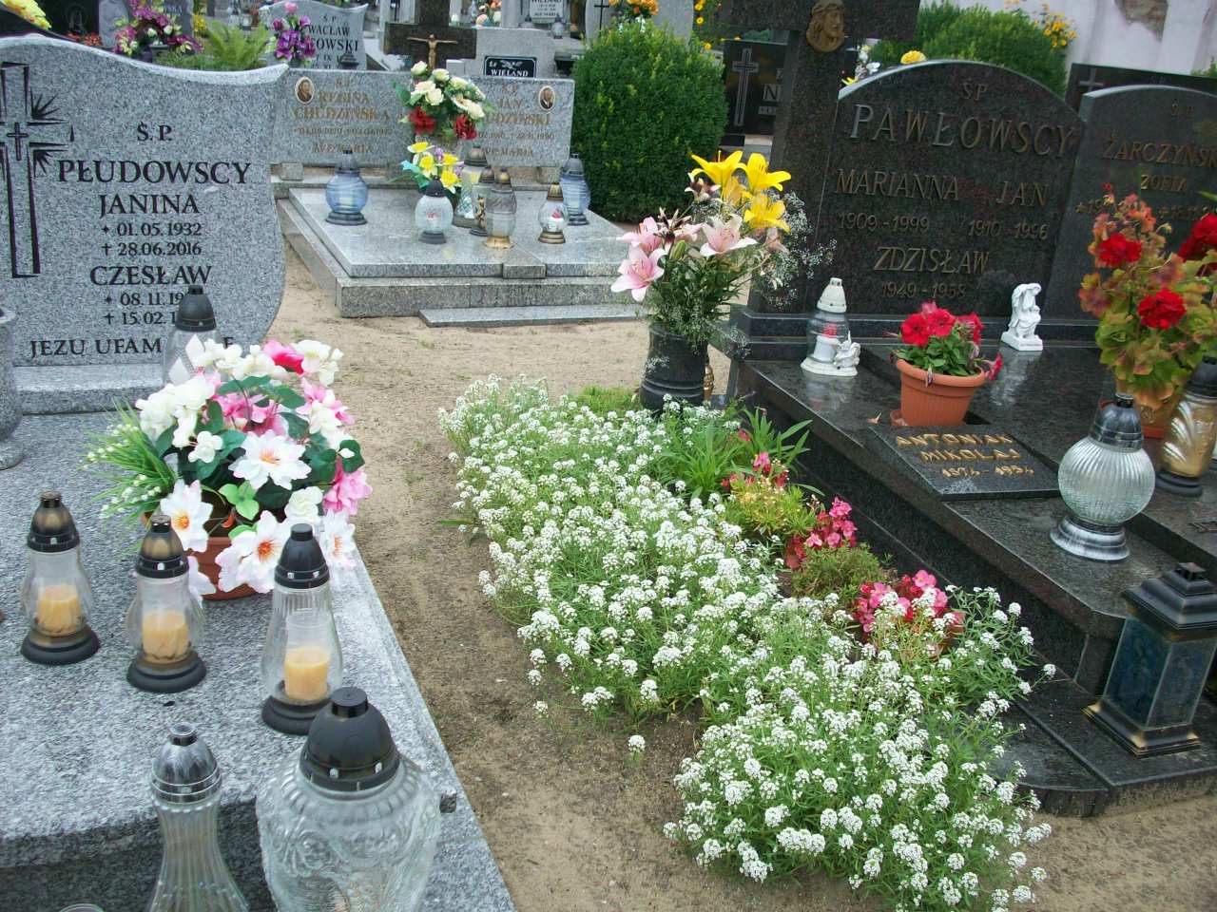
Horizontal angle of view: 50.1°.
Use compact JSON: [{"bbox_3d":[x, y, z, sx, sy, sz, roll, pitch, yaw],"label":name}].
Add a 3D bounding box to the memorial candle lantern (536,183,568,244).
[{"bbox_3d":[-0.216,-0.969,5.177,0.117,0.225,0.117,5,22,-2],"label":"memorial candle lantern"}]

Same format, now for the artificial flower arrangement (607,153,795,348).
[{"bbox_3d":[0.282,-0.620,3.880,0.540,0.540,0.420,-3,24,-20],"label":"artificial flower arrangement"}]

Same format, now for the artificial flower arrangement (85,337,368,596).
[{"bbox_3d":[-0.638,0.020,2.170,0.450,0.400,0.420,-3,24,-22],"label":"artificial flower arrangement"}]

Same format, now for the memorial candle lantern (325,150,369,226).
[{"bbox_3d":[-1.099,-1.136,5.473,0.177,0.299,0.177,-4,24,-23],"label":"memorial candle lantern"}]

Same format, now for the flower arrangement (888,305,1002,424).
[{"bbox_3d":[0.881,-0.229,3.322,0.265,0.310,0.245,-3,24,-20],"label":"flower arrangement"}]

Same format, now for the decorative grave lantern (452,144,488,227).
[{"bbox_3d":[-0.583,-1.169,5.630,0.155,0.338,0.155,-4,24,-23],"label":"decorative grave lantern"}]

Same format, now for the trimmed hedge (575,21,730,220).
[{"bbox_3d":[0.215,-1.780,6.960,0.840,0.950,0.790,5,22,-2],"label":"trimmed hedge"}]

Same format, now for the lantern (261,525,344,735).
[{"bbox_3d":[-0.435,0.237,1.845,0.117,0.296,0.117,-3,24,-22],"label":"lantern"}]

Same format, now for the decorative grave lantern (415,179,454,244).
[{"bbox_3d":[-0.707,-1.006,5.304,0.157,0.259,0.157,-4,24,-23],"label":"decorative grave lantern"}]

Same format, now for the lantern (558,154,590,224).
[{"bbox_3d":[-0.141,-1.137,5.536,0.152,0.279,0.152,5,22,-2],"label":"lantern"}]

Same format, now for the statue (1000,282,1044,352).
[{"bbox_3d":[1.266,-0.422,3.916,0.088,0.190,0.094,-2,24,-20],"label":"statue"}]

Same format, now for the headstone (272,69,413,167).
[{"bbox_3d":[-1.167,-1.488,5.702,0.619,0.406,0.085,-4,24,-23],"label":"headstone"}]

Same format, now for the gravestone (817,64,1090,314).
[{"bbox_3d":[0.979,-0.770,3.799,0.835,0.732,0.090,-3,24,-20],"label":"gravestone"}]

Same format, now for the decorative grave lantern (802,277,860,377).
[{"bbox_3d":[0.648,-0.370,3.673,0.168,0.260,0.170,-9,26,-32],"label":"decorative grave lantern"}]

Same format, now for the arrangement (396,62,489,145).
[{"bbox_3d":[-0.765,-1.630,5.980,0.410,0.360,0.300,-4,24,-23],"label":"arrangement"}]

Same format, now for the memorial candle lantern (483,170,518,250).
[{"bbox_3d":[-0.439,-1.022,5.343,0.138,0.311,0.138,5,22,-2],"label":"memorial candle lantern"}]

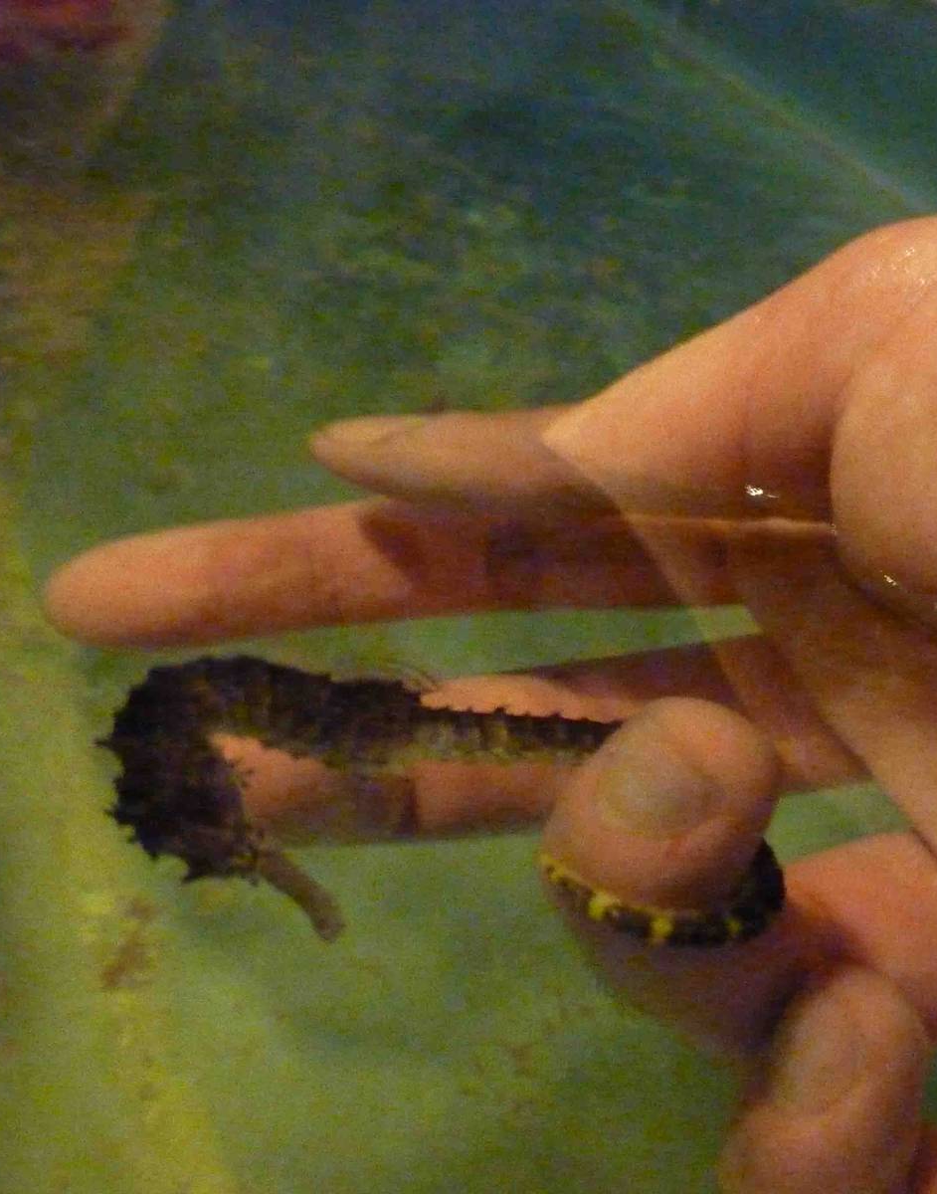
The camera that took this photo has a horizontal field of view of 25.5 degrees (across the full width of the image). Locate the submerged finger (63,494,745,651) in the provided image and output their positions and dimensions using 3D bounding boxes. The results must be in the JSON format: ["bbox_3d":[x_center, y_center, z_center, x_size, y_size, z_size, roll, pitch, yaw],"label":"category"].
[{"bbox_3d":[-0.007,-0.003,0.240,0.083,0.015,0.016,-5,42,3],"label":"submerged finger"}]

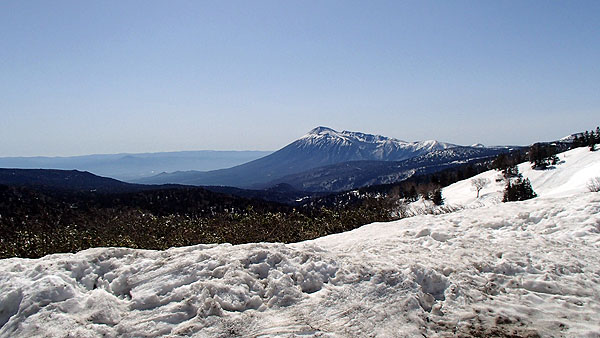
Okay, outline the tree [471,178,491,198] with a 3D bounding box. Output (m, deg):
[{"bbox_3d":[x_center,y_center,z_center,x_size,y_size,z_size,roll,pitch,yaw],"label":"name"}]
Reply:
[{"bbox_3d":[39.807,4.245,98.000,4.300,4.500,4.100,1,3,0],"label":"tree"}]

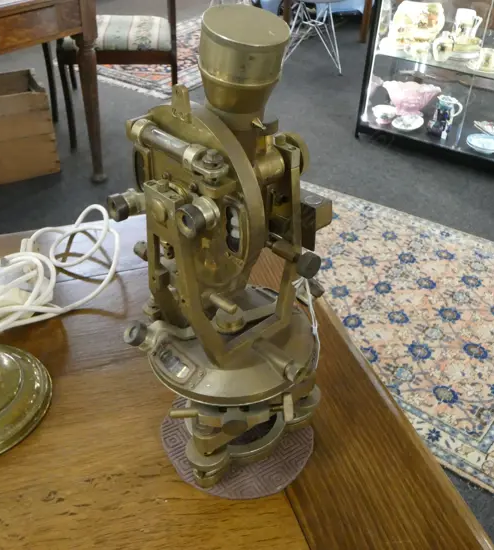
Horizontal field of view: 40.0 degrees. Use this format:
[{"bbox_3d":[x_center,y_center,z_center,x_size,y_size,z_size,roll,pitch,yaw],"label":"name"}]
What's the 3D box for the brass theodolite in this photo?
[{"bbox_3d":[-0.012,0.002,0.573,0.169,0.444,0.163,-27,51,-28],"label":"brass theodolite"}]

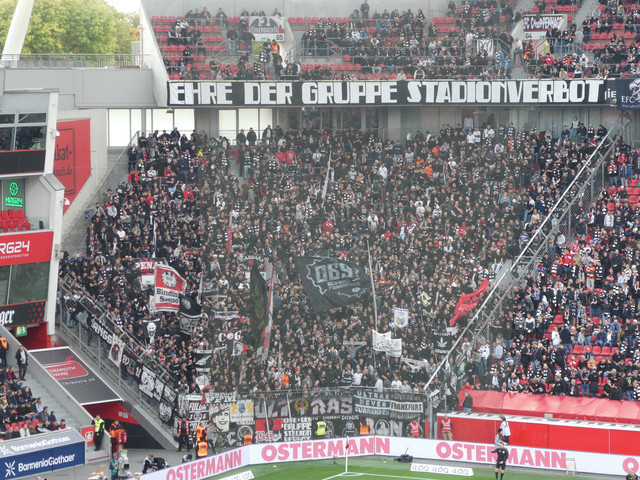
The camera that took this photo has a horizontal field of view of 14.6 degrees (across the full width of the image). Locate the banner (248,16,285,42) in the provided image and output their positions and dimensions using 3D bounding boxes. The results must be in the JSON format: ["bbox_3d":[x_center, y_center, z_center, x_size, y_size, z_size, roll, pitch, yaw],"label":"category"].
[{"bbox_3d":[-3.258,-12.819,152.000,2.200,1.450,0.100,-1,4,-12],"label":"banner"}]

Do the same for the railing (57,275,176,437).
[{"bbox_3d":[-9.780,5.901,121.012,0.300,6.900,8.900,-3,5,-44],"label":"railing"}]

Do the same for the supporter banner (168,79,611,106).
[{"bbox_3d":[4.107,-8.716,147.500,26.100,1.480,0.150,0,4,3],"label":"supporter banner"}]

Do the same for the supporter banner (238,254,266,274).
[{"bbox_3d":[-3.760,1.345,137.000,1.520,1.100,0.100,-1,4,-19],"label":"supporter banner"}]

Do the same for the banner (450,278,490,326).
[{"bbox_3d":[7.698,3.167,128.530,2.200,2.400,0.400,1,4,12],"label":"banner"}]

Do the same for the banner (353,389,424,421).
[{"bbox_3d":[3.414,8.199,124.400,4.000,1.380,0.100,2,5,27],"label":"banner"}]

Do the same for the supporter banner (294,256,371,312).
[{"bbox_3d":[0.623,2.218,124.387,3.800,2.750,0.350,0,4,-6],"label":"supporter banner"}]

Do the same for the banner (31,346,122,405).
[{"bbox_3d":[-11.848,6.580,120.984,2.450,0.120,4.790,-4,33,-43],"label":"banner"}]

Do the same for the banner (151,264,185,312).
[{"bbox_3d":[-7.459,2.388,122.894,1.650,2.350,0.250,-1,4,-14],"label":"banner"}]

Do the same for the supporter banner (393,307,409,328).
[{"bbox_3d":[4.047,3.897,125.494,0.800,1.100,0.060,0,4,-6],"label":"supporter banner"}]

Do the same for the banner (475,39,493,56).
[{"bbox_3d":[9.504,-11.189,145.083,1.060,1.060,0.050,1,4,14],"label":"banner"}]

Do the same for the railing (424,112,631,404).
[{"bbox_3d":[11.613,0.390,135.125,1.000,14.000,27.500,2,5,28],"label":"railing"}]

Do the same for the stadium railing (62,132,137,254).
[{"bbox_3d":[-12.650,-2.668,143.200,0.120,6.600,10.400,1,4,20],"label":"stadium railing"}]

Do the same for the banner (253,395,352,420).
[{"bbox_3d":[-0.773,8.330,124.500,5.200,1.040,0.100,-1,4,-17],"label":"banner"}]

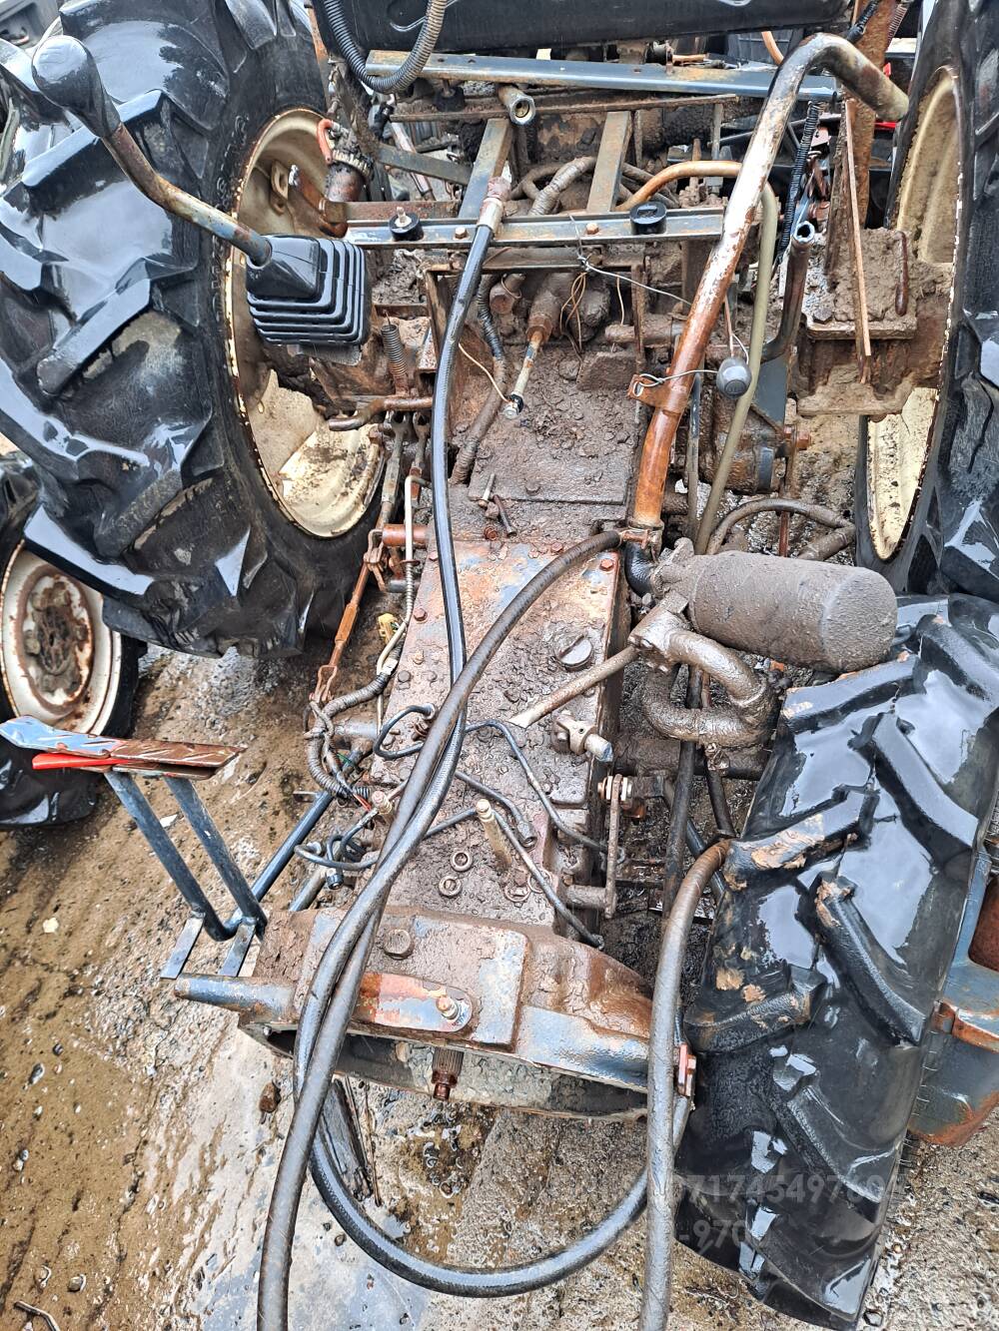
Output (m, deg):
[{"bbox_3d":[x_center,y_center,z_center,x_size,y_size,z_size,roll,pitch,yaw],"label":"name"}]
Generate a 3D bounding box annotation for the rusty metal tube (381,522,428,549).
[{"bbox_3d":[-0.112,-0.153,1.140,0.059,0.026,0.026,4,59,13],"label":"rusty metal tube"}]

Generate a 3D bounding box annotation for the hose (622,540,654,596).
[{"bbox_3d":[0.160,-0.112,1.100,0.042,0.072,0.036,4,38,13],"label":"hose"}]

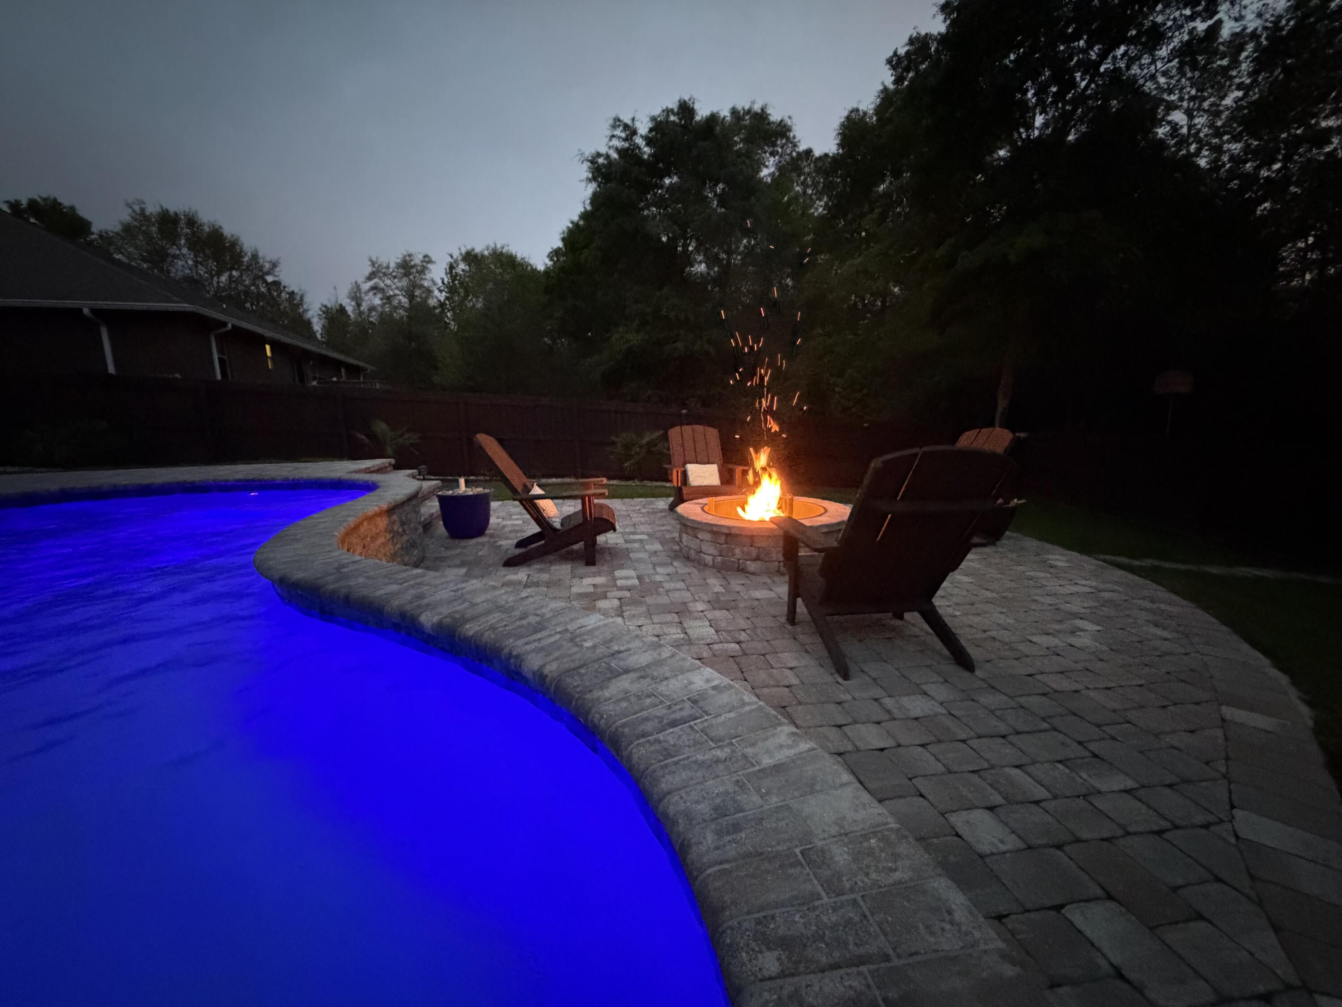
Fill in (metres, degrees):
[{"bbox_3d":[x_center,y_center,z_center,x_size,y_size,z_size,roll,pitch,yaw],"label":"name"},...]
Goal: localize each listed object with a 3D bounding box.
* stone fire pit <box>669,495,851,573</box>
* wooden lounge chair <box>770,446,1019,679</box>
[{"bbox_3d":[0.760,0.212,4.420,1.435,0.337,1.435,-1,9,0],"label":"stone fire pit"},{"bbox_3d":[0.975,0.195,2.559,0.814,0.980,0.981,-2,10,-6],"label":"wooden lounge chair"}]

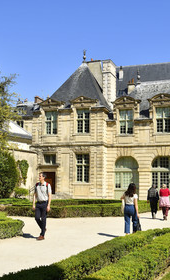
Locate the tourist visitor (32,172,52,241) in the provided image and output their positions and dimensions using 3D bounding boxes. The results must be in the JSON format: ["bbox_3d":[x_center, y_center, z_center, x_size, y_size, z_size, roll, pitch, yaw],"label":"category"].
[{"bbox_3d":[-1.129,1.748,10.474,0.500,1.760,0.400,-1,-7,18],"label":"tourist visitor"}]

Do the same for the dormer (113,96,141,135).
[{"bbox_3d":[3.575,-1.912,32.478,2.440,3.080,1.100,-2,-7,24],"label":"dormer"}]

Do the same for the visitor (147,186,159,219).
[{"bbox_3d":[3.388,3.050,19.646,0.560,1.680,0.400,-1,-7,12],"label":"visitor"}]

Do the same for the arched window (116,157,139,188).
[{"bbox_3d":[3.438,2.595,31.869,2.050,2.500,0.300,-2,-7,24],"label":"arched window"}]

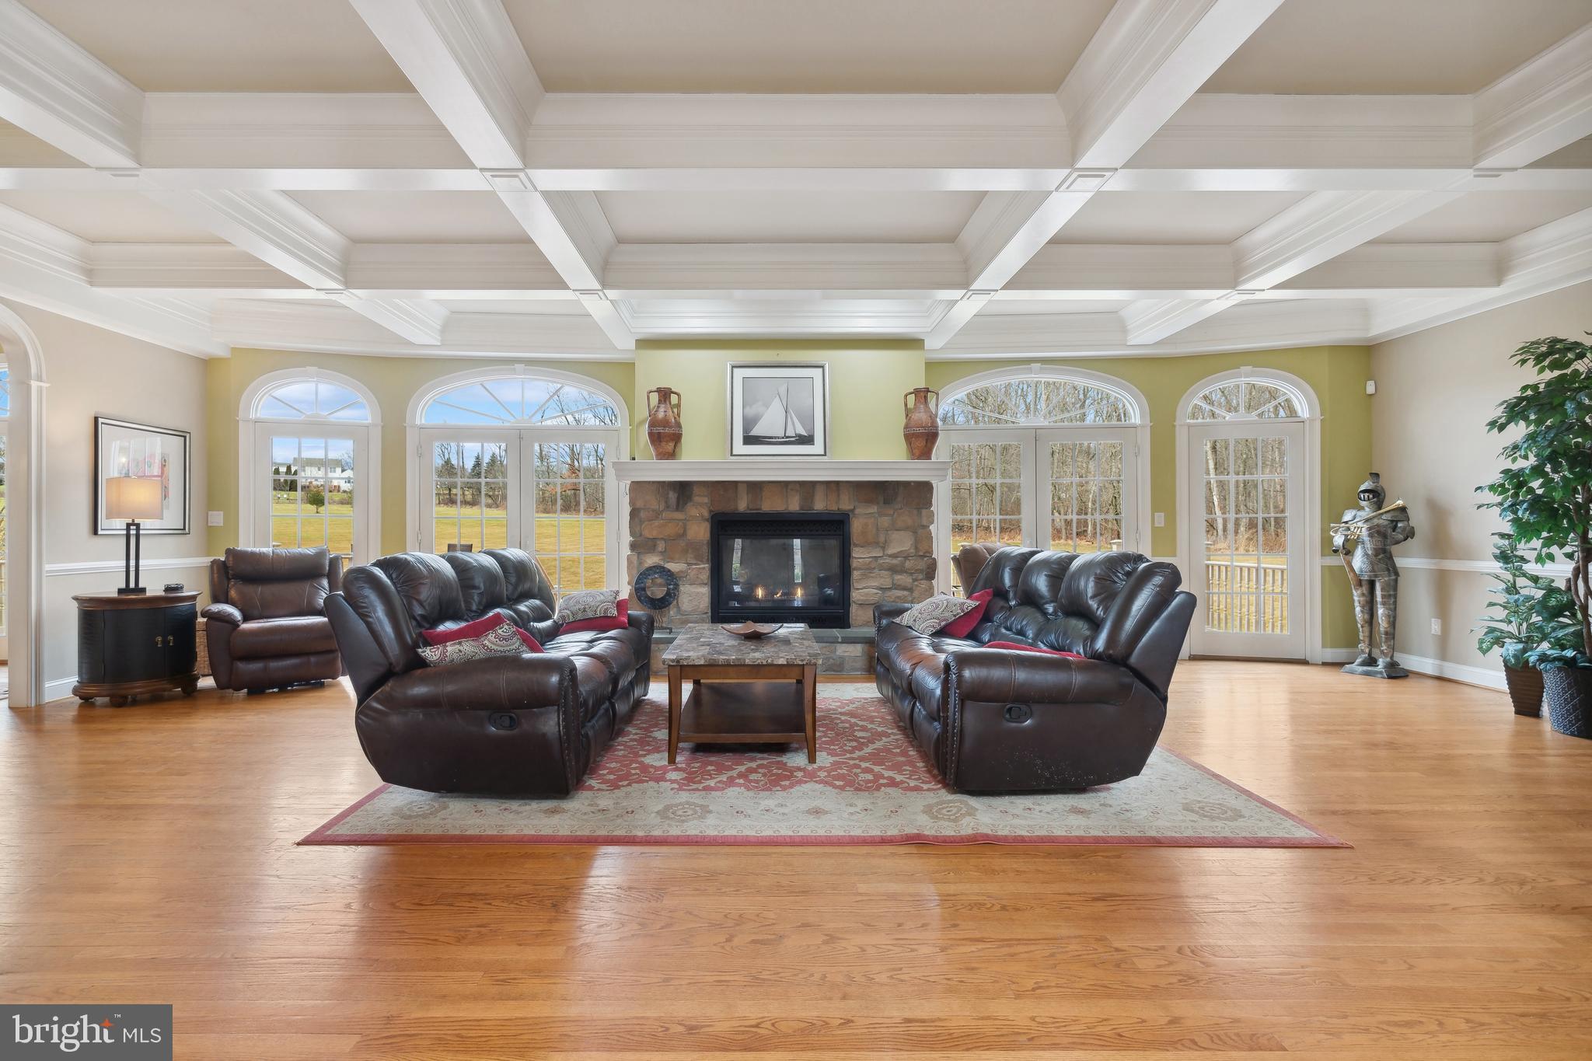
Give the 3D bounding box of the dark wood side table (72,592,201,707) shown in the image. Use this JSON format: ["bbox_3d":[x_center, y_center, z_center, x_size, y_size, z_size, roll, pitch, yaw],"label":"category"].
[{"bbox_3d":[-4.442,0.782,4.771,0.547,0.704,0.709,0,0,31],"label":"dark wood side table"}]

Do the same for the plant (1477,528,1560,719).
[{"bbox_3d":[4.550,0.585,4.420,0.460,1.140,0.460,0,0,0],"label":"plant"}]

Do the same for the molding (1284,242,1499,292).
[{"bbox_3d":[3.960,-1.770,4.720,1.520,0.280,0.130,0,0,0],"label":"molding"}]

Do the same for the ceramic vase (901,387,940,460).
[{"bbox_3d":[1.083,-0.925,6.110,0.315,0.640,0.300,0,0,0],"label":"ceramic vase"}]

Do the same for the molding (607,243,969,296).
[{"bbox_3d":[-0.067,-1.773,4.751,2.472,0.274,0.122,0,0,0],"label":"molding"}]

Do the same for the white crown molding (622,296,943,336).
[{"bbox_3d":[-0.110,-1.760,5.830,2.650,0.250,0.220,0,0,1],"label":"white crown molding"}]

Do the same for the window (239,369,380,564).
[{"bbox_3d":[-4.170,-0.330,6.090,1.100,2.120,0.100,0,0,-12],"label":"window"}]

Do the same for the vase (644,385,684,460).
[{"bbox_3d":[-1.128,-0.925,6.110,0.315,0.640,0.300,0,0,0],"label":"vase"}]

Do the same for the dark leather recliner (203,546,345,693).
[{"bbox_3d":[-3.860,0.610,5.360,0.930,1.000,0.950,0,0,-37],"label":"dark leather recliner"}]

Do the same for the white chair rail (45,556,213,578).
[{"bbox_3d":[-4.888,0.266,5.258,0.030,0.079,1.266,0,0,0],"label":"white chair rail"}]

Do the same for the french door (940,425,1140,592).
[{"bbox_3d":[2.152,0.104,6.343,1.758,2.060,0.061,0,0,5],"label":"french door"}]

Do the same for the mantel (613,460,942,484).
[{"bbox_3d":[-0.115,-0.487,5.940,2.760,0.178,0.290,0,0,1],"label":"mantel"}]

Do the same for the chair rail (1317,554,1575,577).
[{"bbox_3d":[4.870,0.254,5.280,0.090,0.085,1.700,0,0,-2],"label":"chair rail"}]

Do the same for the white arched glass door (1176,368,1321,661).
[{"bbox_3d":[3.860,-0.136,6.030,1.090,2.490,0.130,0,0,16],"label":"white arched glass door"}]

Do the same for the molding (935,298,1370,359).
[{"bbox_3d":[2.990,-1.747,6.230,3.680,0.330,0.420,0,0,7],"label":"molding"}]

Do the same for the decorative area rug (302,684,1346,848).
[{"bbox_3d":[0.075,1.118,3.860,3.740,0.016,2.680,0,0,-1],"label":"decorative area rug"}]

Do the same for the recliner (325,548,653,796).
[{"bbox_3d":[-1.435,0.605,3.860,1.050,1.000,1.920,0,0,-1],"label":"recliner"}]

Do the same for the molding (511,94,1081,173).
[{"bbox_3d":[0.008,-1.773,3.135,2.462,0.274,0.122,0,0,0],"label":"molding"}]

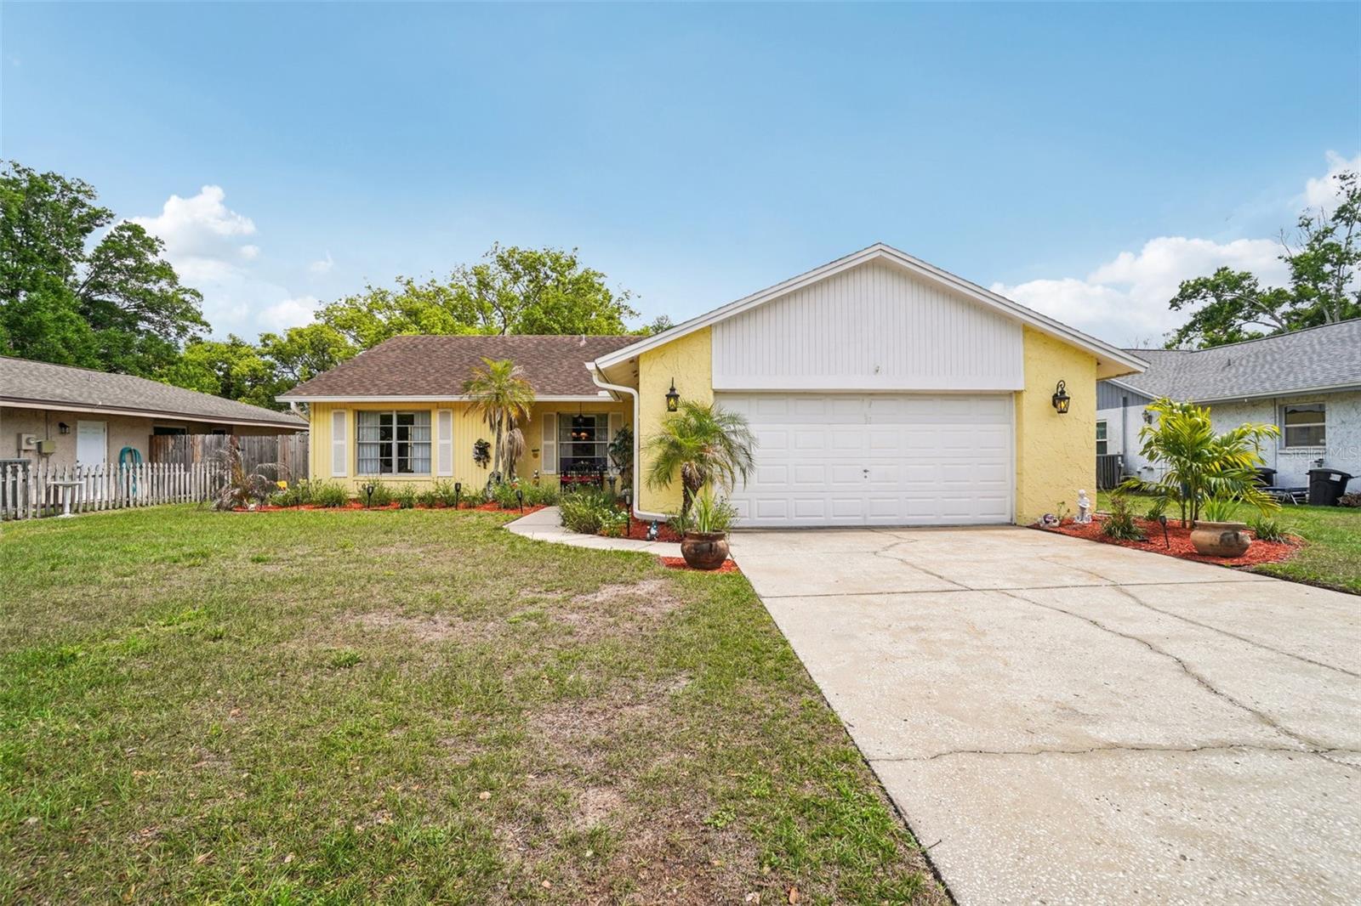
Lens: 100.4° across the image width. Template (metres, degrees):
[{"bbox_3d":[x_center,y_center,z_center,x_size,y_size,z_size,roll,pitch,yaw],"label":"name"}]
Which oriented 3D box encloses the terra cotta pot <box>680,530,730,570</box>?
[{"bbox_3d":[0.273,1.055,6.200,0.535,0.385,0.535,0,0,0],"label":"terra cotta pot"}]

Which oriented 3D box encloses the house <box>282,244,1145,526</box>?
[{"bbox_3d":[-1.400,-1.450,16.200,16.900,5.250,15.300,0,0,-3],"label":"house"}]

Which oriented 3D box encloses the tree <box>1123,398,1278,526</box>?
[{"bbox_3d":[7.660,0.165,8.400,2.000,1.980,1.900,0,0,0],"label":"tree"}]

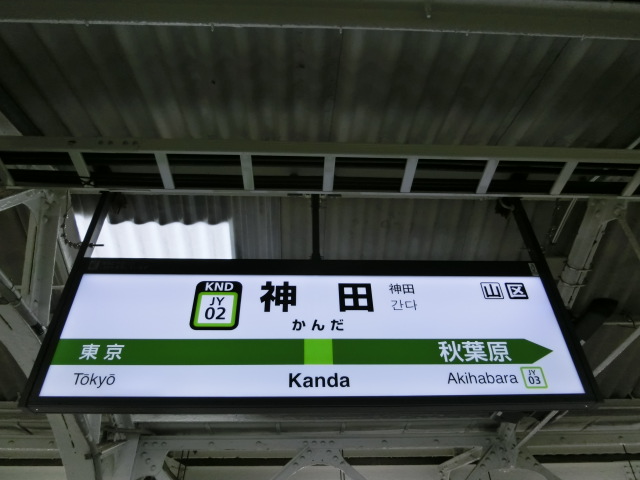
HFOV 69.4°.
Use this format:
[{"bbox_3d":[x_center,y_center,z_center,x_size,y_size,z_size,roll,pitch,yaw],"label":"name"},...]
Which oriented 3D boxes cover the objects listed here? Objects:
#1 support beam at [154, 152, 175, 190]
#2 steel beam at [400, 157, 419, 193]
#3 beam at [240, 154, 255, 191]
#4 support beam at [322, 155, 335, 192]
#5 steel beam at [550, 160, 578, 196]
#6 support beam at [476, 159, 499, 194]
[{"bbox_3d":[-0.575,-0.264,1.732,0.041,0.030,0.179,1,-39,-3],"label":"support beam"},{"bbox_3d":[0.339,-0.255,1.776,0.041,0.030,0.179,1,-39,-3],"label":"steel beam"},{"bbox_3d":[-0.270,-0.261,1.747,0.041,0.030,0.179,1,-39,-3],"label":"beam"},{"bbox_3d":[0.034,-0.258,1.761,0.041,0.030,0.179,1,-39,-3],"label":"support beam"},{"bbox_3d":[0.948,-0.249,1.805,0.041,0.030,0.179,1,-39,-3],"label":"steel beam"},{"bbox_3d":[0.644,-0.252,1.790,0.041,0.030,0.179,1,-39,-3],"label":"support beam"}]

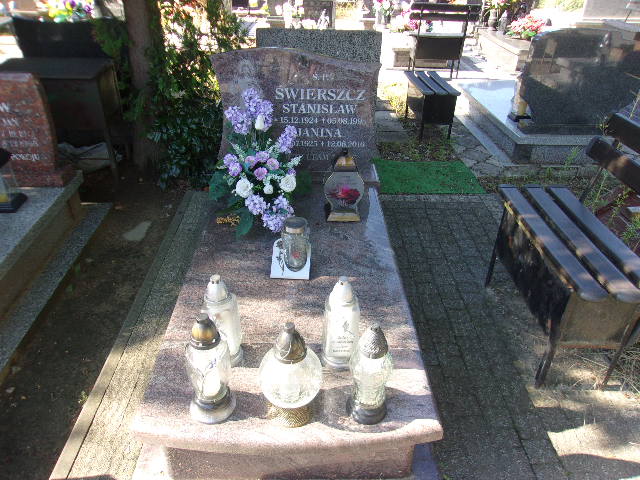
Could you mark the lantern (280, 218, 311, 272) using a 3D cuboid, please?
[{"bbox_3d":[-0.093,0.017,1.886,0.103,0.199,0.103,0,31,0],"label":"lantern"}]

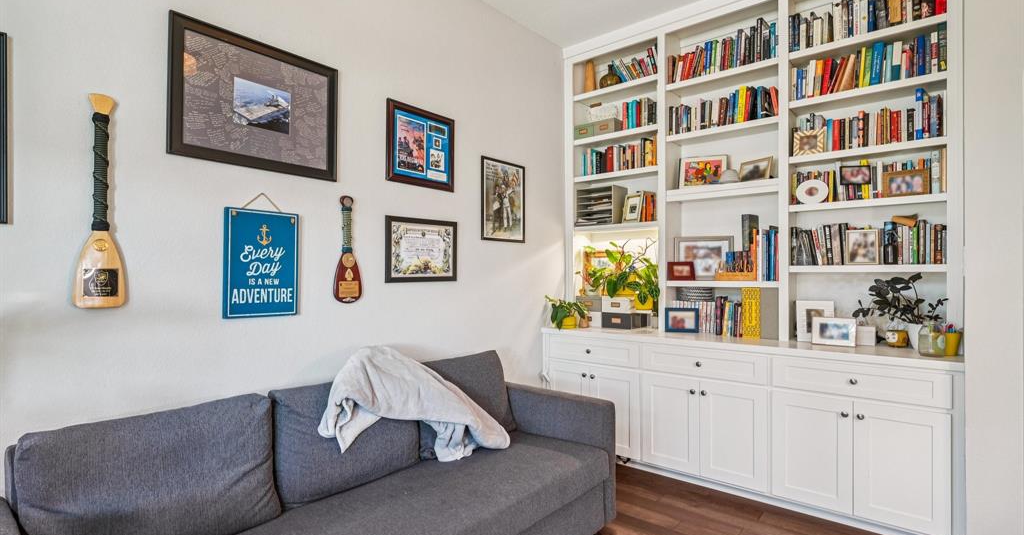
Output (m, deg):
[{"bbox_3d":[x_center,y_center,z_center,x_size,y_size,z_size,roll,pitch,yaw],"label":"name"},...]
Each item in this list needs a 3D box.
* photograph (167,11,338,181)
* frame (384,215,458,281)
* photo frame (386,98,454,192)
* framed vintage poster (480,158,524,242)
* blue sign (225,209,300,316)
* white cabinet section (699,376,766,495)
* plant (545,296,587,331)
[{"bbox_3d":[-1.045,-0.669,2.027,0.033,0.526,0.663,0,-1,39],"label":"photograph"},{"bbox_3d":[-0.494,-0.095,2.701,0.022,0.351,0.496,0,-1,39],"label":"frame"},{"bbox_3d":[-0.500,-0.659,2.693,0.030,0.427,0.460,0,-1,39],"label":"photo frame"},{"bbox_3d":[-0.053,-0.439,3.240,0.022,0.537,0.434,0,-1,39],"label":"framed vintage poster"},{"bbox_3d":[-1.046,-0.015,2.029,0.020,0.441,0.295,0,-1,39],"label":"blue sign"},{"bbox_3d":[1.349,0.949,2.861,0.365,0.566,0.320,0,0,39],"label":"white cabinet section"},{"bbox_3d":[0.400,0.328,3.540,0.290,0.265,0.260,0,-1,39],"label":"plant"}]

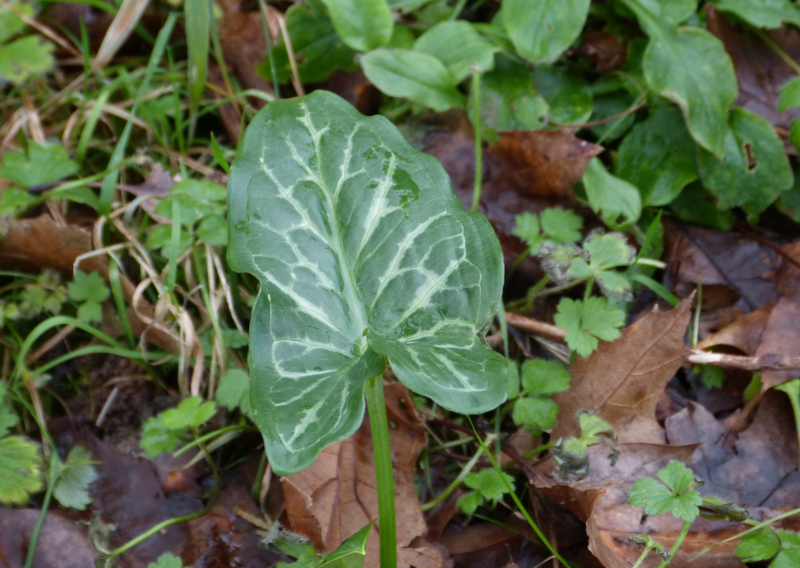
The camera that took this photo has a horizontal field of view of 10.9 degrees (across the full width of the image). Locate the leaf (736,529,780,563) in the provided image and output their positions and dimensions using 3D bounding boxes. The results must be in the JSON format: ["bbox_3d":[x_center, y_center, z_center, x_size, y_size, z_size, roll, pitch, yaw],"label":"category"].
[{"bbox_3d":[0.148,0.109,1.736,0.019,0.006,0.019,-6,42,-7],"label":"leaf"}]

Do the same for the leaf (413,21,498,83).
[{"bbox_3d":[0.025,-0.109,1.994,0.044,0.010,0.035,-25,57,-18],"label":"leaf"}]

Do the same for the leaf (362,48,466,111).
[{"bbox_3d":[0.008,-0.097,1.981,0.061,0.010,0.028,26,57,26],"label":"leaf"}]

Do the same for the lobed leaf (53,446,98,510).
[{"bbox_3d":[-0.136,0.083,1.780,0.020,0.006,0.025,41,66,14],"label":"lobed leaf"}]

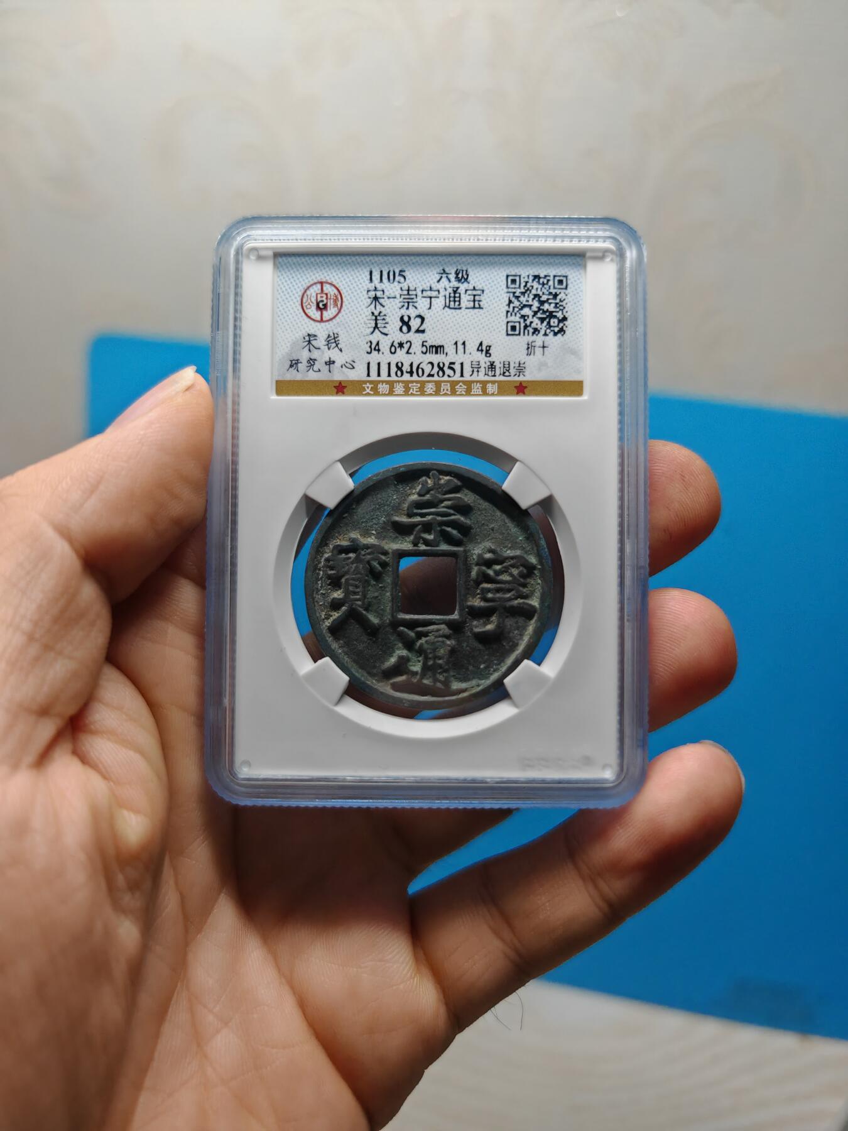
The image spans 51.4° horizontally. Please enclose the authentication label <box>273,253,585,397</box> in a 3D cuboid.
[{"bbox_3d":[0.001,-0.034,0.124,0.043,0.020,0.001,1,-2,0],"label":"authentication label"}]

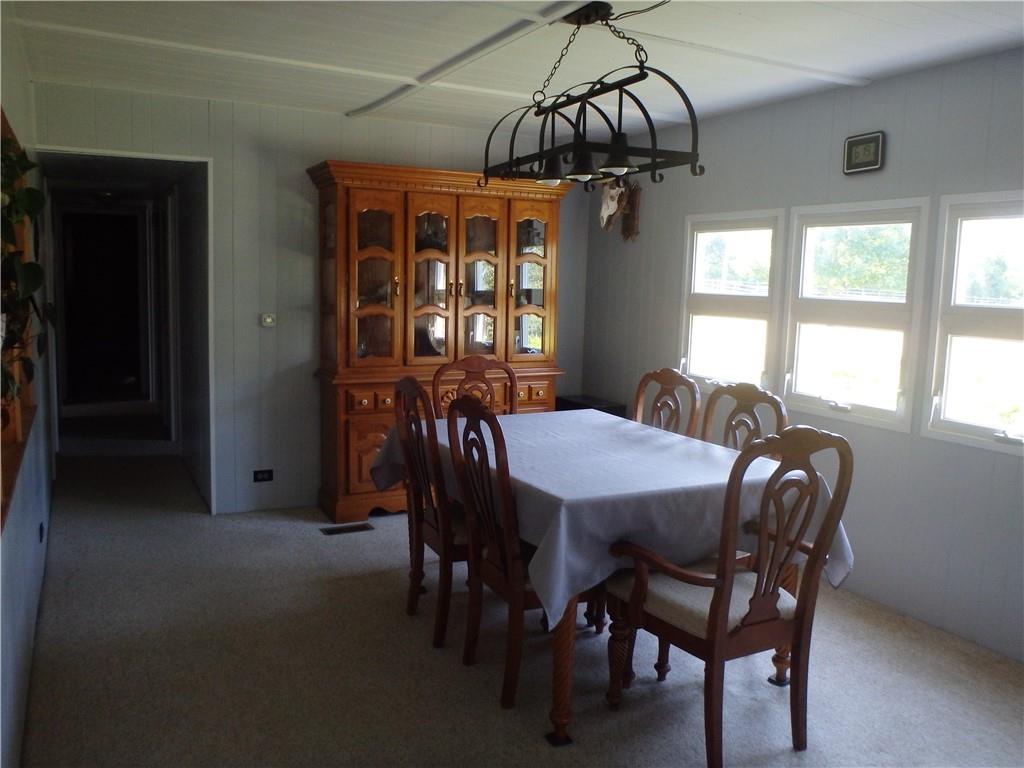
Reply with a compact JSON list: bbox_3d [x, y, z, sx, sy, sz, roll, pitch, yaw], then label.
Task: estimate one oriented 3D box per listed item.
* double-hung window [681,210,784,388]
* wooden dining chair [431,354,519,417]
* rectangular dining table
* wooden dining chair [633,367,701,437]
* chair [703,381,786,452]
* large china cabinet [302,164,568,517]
[{"bbox_3d":[1.195,-0.433,4.585,0.078,1.008,0.771,-2,8,-27],"label":"double-hung window"},{"bbox_3d":[-0.088,0.393,4.065,0.550,1.029,0.613,-2,8,-27],"label":"wooden dining chair"},{"bbox_3d":[0.277,0.621,3.332,1.074,0.775,1.481,-2,8,-27],"label":"rectangular dining table"},{"bbox_3d":[0.458,0.451,3.704,0.606,1.029,0.493,-2,8,-27],"label":"wooden dining chair"},{"bbox_3d":[0.696,0.514,3.247,0.606,1.029,0.494,-2,8,-27],"label":"chair"},{"bbox_3d":[-0.421,-0.246,5.112,1.571,2.021,0.444,-2,8,-27],"label":"large china cabinet"}]

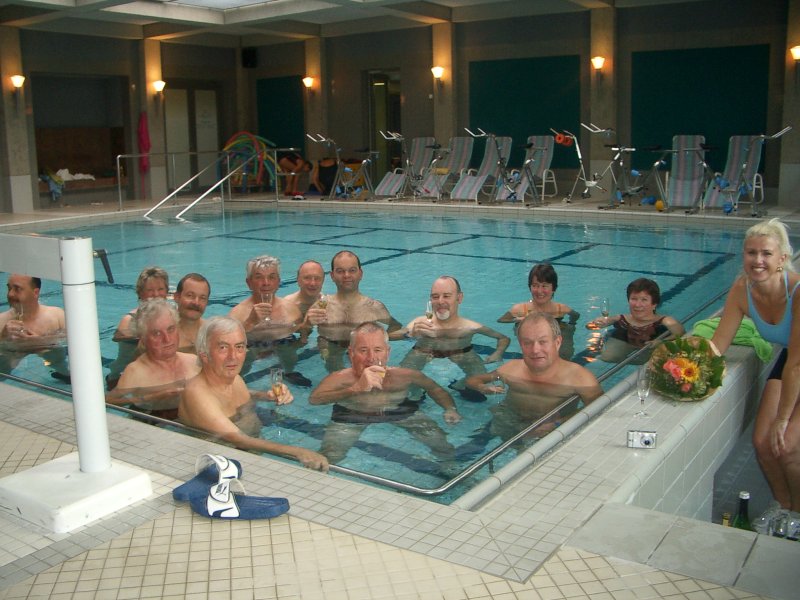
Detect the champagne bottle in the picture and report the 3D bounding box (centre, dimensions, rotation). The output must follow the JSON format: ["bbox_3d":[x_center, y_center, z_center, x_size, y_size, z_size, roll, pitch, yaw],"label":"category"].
[{"bbox_3d":[1.138,0.783,2.692,0.088,0.310,0.088,3,11,20],"label":"champagne bottle"}]

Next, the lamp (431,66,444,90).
[{"bbox_3d":[0.722,-4.257,15.581,0.230,0.430,0.250,6,13,33],"label":"lamp"}]

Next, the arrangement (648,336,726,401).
[{"bbox_3d":[1.089,0.252,3.063,0.285,0.240,0.250,3,11,20],"label":"arrangement"}]

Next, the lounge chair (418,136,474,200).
[{"bbox_3d":[0.883,-2.486,15.213,0.660,1.140,1.030,8,13,39],"label":"lounge chair"}]

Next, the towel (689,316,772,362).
[{"bbox_3d":[1.621,0.172,3.920,0.370,0.170,0.270,6,13,33],"label":"towel"}]

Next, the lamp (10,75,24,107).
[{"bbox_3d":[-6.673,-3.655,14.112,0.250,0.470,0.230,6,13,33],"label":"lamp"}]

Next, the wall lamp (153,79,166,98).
[{"bbox_3d":[-4.960,-4.362,16.682,0.250,0.420,0.230,6,13,33],"label":"wall lamp"}]

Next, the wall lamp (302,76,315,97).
[{"bbox_3d":[-1.964,-4.572,17.361,0.230,0.420,0.250,6,13,33],"label":"wall lamp"}]

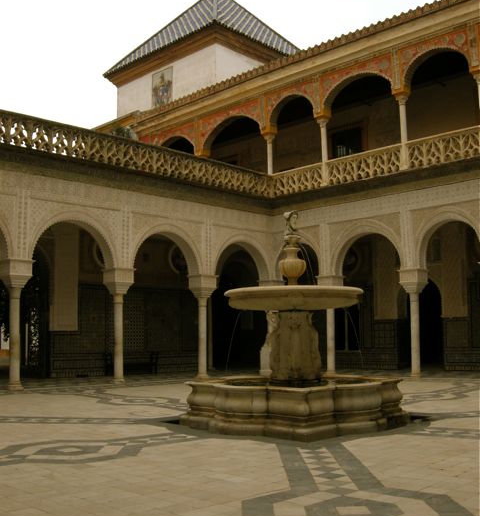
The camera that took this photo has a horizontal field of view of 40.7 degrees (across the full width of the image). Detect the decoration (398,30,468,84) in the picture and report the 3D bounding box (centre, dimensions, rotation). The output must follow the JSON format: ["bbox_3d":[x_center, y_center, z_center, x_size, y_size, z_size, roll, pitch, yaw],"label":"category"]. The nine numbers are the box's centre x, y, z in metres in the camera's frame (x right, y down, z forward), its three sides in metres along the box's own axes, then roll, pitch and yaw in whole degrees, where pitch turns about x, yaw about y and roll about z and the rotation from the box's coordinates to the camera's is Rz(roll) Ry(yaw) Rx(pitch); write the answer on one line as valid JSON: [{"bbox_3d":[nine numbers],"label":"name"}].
[{"bbox_3d":[7.327,-7.435,24.358,0.316,1.529,2.798,6,-10,-44],"label":"decoration"}]

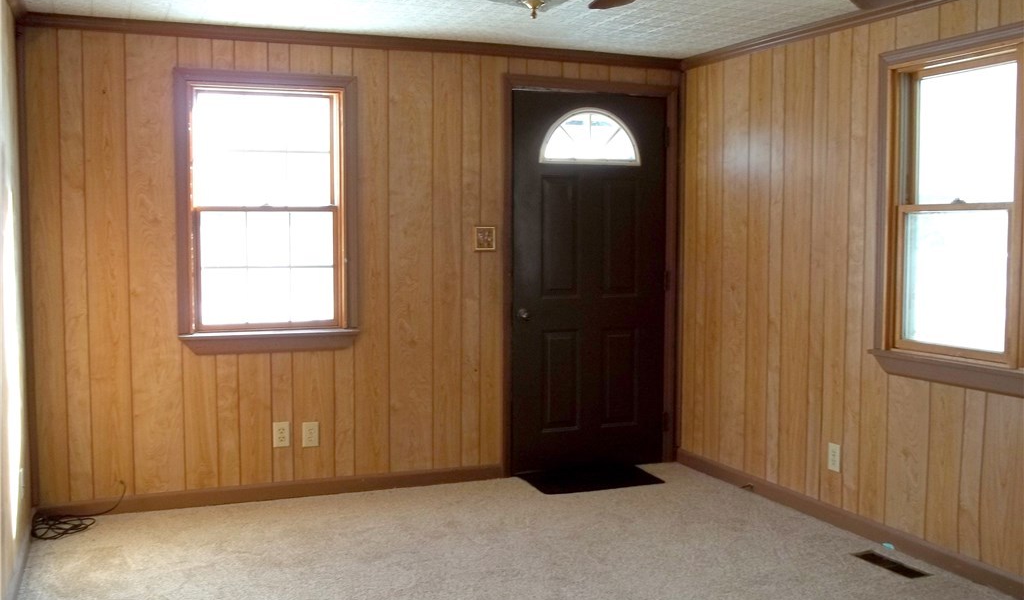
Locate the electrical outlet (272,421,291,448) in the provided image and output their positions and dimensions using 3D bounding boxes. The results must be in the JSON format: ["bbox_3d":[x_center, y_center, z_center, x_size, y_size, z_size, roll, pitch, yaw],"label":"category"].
[{"bbox_3d":[-1.107,0.650,4.696,0.076,0.120,0.010,-2,5,-23],"label":"electrical outlet"}]

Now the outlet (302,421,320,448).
[{"bbox_3d":[-0.975,0.655,4.752,0.077,0.121,0.010,-2,5,-23],"label":"outlet"}]

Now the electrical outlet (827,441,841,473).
[{"bbox_3d":[1.438,0.706,4.369,0.010,0.120,0.074,-2,5,-23],"label":"electrical outlet"}]

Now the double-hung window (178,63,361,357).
[{"bbox_3d":[-1.137,-0.406,4.604,0.840,1.310,0.100,-2,5,-23],"label":"double-hung window"}]

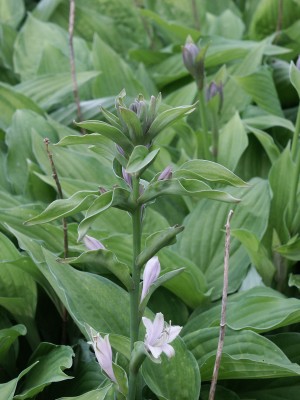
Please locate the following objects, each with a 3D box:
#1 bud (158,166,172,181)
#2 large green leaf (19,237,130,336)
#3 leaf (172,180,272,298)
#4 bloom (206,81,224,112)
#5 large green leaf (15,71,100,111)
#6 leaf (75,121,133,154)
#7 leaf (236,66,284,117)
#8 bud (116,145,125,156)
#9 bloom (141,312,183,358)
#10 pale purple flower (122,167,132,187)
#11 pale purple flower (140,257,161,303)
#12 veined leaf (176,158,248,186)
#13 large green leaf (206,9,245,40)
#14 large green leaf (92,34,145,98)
[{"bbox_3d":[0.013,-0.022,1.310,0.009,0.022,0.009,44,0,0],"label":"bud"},{"bbox_3d":[-0.064,0.083,1.420,0.145,0.035,0.085,38,44,5],"label":"large green leaf"},{"bbox_3d":[0.085,0.044,1.750,0.102,0.035,0.140,16,58,15],"label":"leaf"},{"bbox_3d":[0.071,-0.114,1.660,0.018,0.035,0.018,0,16,0],"label":"bloom"},{"bbox_3d":[-0.136,-0.163,2.200,0.125,0.030,0.075,-13,39,6],"label":"large green leaf"},{"bbox_3d":[-0.046,-0.063,1.490,0.064,0.018,0.024,26,23,-12],"label":"leaf"},{"bbox_3d":[0.129,-0.126,1.750,0.055,0.030,0.075,-25,65,-37],"label":"leaf"},{"bbox_3d":[-0.025,-0.042,1.300,0.008,0.018,0.008,-30,6,0],"label":"bud"},{"bbox_3d":[0.011,0.130,1.440,0.036,0.038,0.037,-11,-10,-23],"label":"bloom"},{"bbox_3d":[-0.019,-0.019,1.300,0.009,0.022,0.009,-24,6,0],"label":"pale purple flower"},{"bbox_3d":[0.000,0.071,1.330,0.013,0.041,0.013,18,12,0],"label":"pale purple flower"},{"bbox_3d":[0.056,-0.025,1.450,0.072,0.022,0.028,12,21,-12],"label":"veined leaf"},{"bbox_3d":[0.131,-0.299,2.600,0.060,0.020,0.075,0,60,0],"label":"large green leaf"},{"bbox_3d":[-0.036,-0.162,1.850,0.065,0.030,0.095,-20,70,-24],"label":"large green leaf"}]

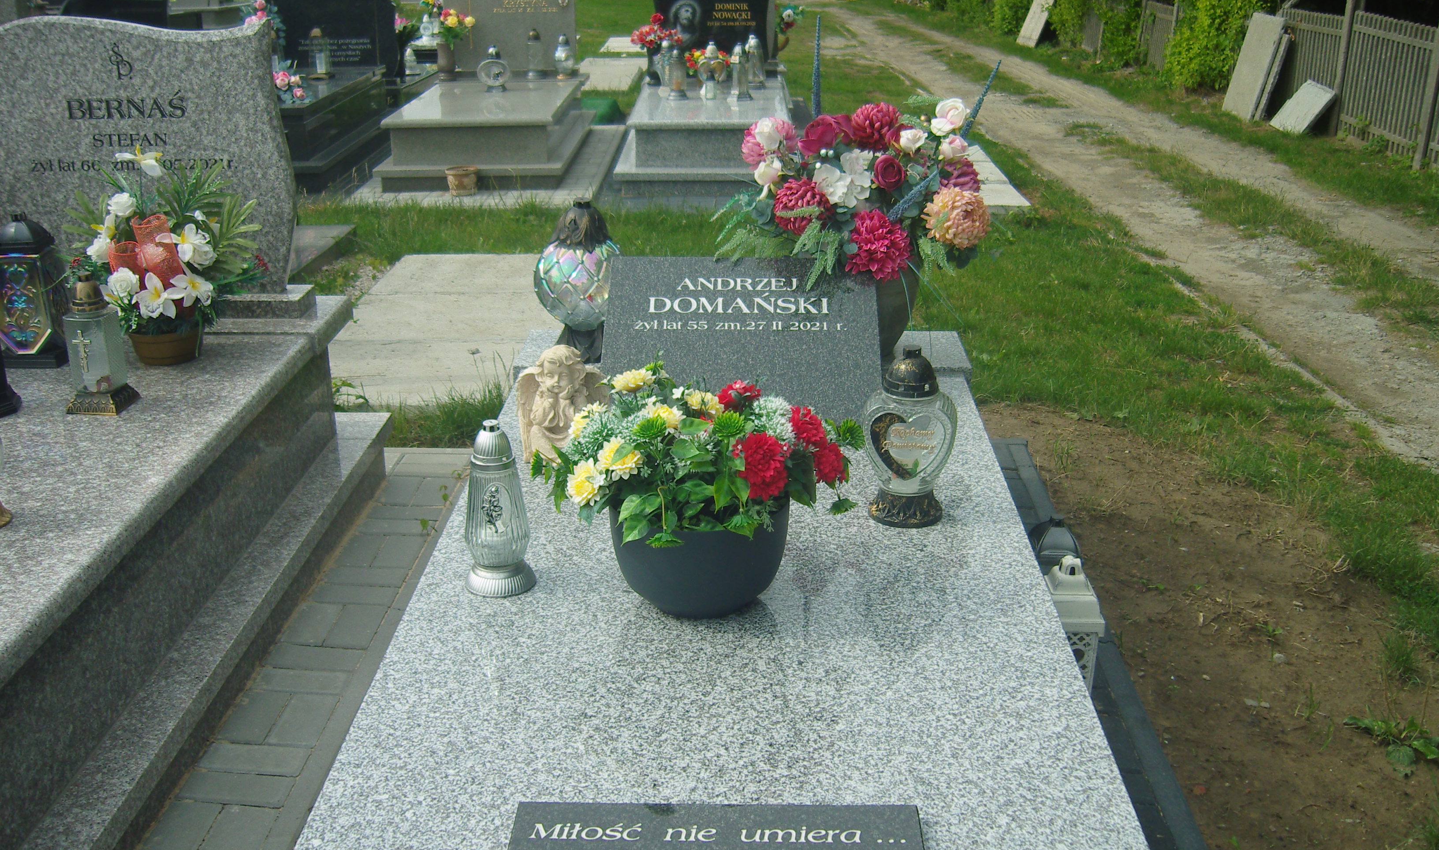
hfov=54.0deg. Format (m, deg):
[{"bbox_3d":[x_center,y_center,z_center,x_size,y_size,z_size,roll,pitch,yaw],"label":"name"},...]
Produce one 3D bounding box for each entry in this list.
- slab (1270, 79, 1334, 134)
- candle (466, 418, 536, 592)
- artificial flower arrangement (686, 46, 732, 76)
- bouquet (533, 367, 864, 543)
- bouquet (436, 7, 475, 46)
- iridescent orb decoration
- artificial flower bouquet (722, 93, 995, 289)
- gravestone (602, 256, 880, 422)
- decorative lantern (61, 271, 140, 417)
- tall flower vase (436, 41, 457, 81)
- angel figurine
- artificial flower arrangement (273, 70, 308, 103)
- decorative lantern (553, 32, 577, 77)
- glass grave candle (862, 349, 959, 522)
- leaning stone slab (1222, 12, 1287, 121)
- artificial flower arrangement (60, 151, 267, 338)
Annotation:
[{"bbox_3d":[5.553,-2.981,13.372,0.055,0.487,0.720,35,17,-11],"label":"slab"},{"bbox_3d":[-0.375,0.132,2.375,0.116,0.290,0.116,0,22,2],"label":"candle"},{"bbox_3d":[-0.076,-2.477,9.597,0.310,0.210,0.250,1,20,2],"label":"artificial flower arrangement"},{"bbox_3d":[-0.035,0.031,2.199,0.500,0.245,0.440,-1,20,-1],"label":"bouquet"},{"bbox_3d":[-1.884,-2.840,10.100,0.270,0.270,0.250,0,20,2],"label":"bouquet"},{"bbox_3d":[-0.332,-0.378,3.313,0.215,0.293,0.215,-2,20,-5],"label":"iridescent orb decoration"},{"bbox_3d":[0.305,-0.533,3.232,0.620,0.430,0.480,1,20,2],"label":"artificial flower bouquet"},{"bbox_3d":[0.050,-0.195,3.163,0.610,0.040,0.490,0,50,1],"label":"gravestone"},{"bbox_3d":[-1.365,-0.184,3.081,0.112,0.300,0.115,1,20,2],"label":"decorative lantern"},{"bbox_3d":[-1.871,-2.495,9.697,0.125,0.258,0.125,1,20,2],"label":"tall flower vase"},{"bbox_3d":[-0.319,-0.051,2.818,0.180,0.225,0.120,-1,20,-2],"label":"angel figurine"},{"bbox_3d":[-2.581,-2.018,8.416,0.260,0.190,0.220,1,20,2],"label":"artificial flower arrangement"},{"bbox_3d":[-1.110,-2.648,10.150,0.155,0.315,0.155,0,20,2],"label":"decorative lantern"},{"bbox_3d":[0.353,0.015,2.610,0.172,0.325,0.138,2,22,5],"label":"glass grave candle"},{"bbox_3d":[4.501,-3.019,11.900,0.055,0.870,0.690,11,20,-4],"label":"leaning stone slab"},{"bbox_3d":[-1.331,-0.434,3.397,0.470,0.440,0.380,1,20,2],"label":"artificial flower arrangement"}]

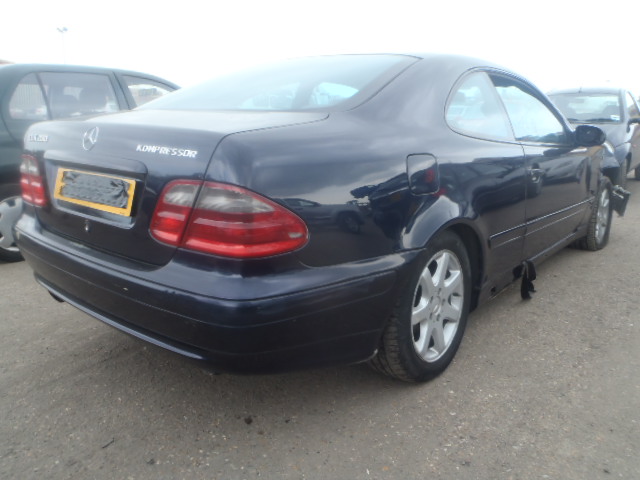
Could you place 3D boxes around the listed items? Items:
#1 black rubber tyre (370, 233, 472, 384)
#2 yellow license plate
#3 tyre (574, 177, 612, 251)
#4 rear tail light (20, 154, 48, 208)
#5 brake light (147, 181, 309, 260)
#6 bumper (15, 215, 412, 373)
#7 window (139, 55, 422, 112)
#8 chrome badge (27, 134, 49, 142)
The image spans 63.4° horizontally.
[{"bbox_3d":[0.400,0.246,2.088,0.205,0.630,0.630,11,17,39],"label":"black rubber tyre"},{"bbox_3d":[-0.765,-0.166,1.734,0.520,0.112,0.012,11,3,39],"label":"yellow license plate"},{"bbox_3d":[2.139,-0.192,4.094,0.205,0.630,0.630,11,16,37],"label":"tyre"},{"bbox_3d":[-1.156,-0.248,2.172,0.210,0.200,0.430,-11,17,-40],"label":"rear tail light"},{"bbox_3d":[-0.259,-0.066,1.443,0.430,0.200,0.210,9,15,30],"label":"brake light"},{"bbox_3d":[-0.577,0.096,2.031,1.680,0.380,0.750,11,17,39],"label":"bumper"},{"bbox_3d":[-0.184,-0.722,2.311,1.170,0.100,0.720,11,38,39],"label":"window"},{"bbox_3d":[-1.107,-0.401,2.041,0.185,0.026,0.010,14,6,44],"label":"chrome badge"}]

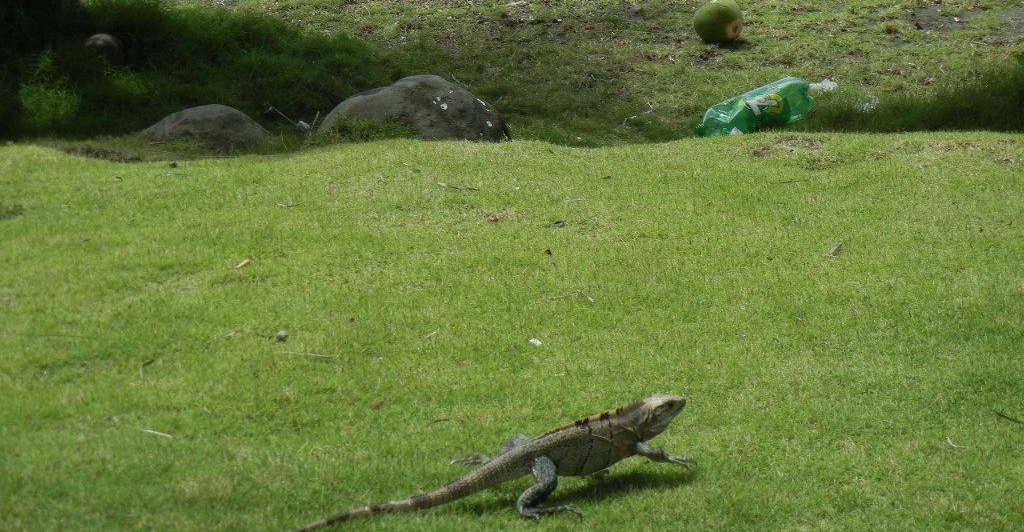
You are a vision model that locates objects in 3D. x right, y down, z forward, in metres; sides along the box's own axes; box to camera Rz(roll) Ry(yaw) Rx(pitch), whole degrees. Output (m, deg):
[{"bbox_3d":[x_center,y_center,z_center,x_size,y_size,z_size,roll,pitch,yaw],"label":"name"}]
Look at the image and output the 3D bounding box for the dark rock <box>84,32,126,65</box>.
[{"bbox_3d":[-1.306,-0.694,11.000,0.140,0.115,0.135,0,12,0],"label":"dark rock"}]

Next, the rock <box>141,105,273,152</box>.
[{"bbox_3d":[-0.828,-0.364,9.300,0.340,0.150,0.270,0,12,0],"label":"rock"}]

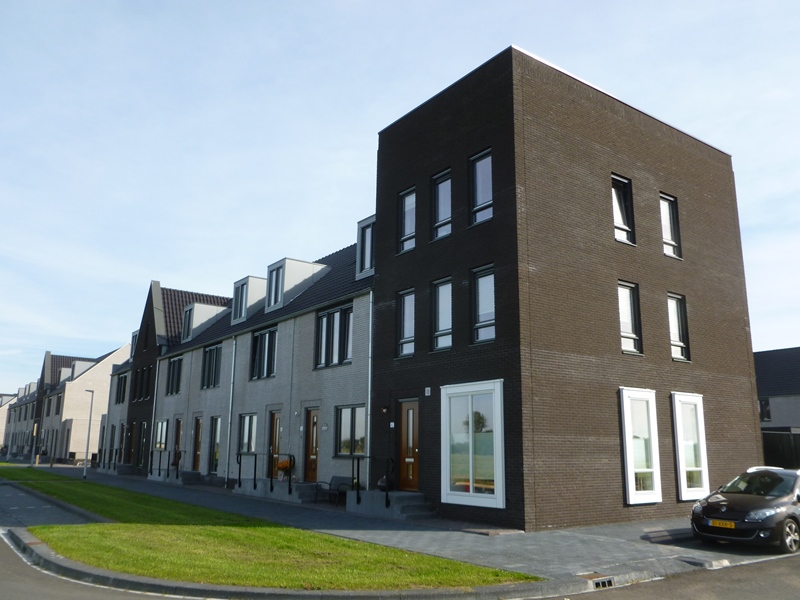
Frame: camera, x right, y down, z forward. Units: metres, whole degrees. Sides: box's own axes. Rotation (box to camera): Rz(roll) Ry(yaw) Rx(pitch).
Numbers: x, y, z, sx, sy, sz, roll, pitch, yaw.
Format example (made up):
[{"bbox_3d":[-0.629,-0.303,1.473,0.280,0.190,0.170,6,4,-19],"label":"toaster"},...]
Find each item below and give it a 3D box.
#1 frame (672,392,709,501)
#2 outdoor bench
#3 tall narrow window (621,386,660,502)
[{"bbox_3d":[7.510,3.794,16.796,1.280,2.660,0.180,9,-15,-35],"label":"frame"},{"bbox_3d":[-1.873,5.517,18.720,0.680,0.820,1.260,10,-15,-34],"label":"outdoor bench"},{"bbox_3d":[5.767,3.503,15.571,1.270,2.660,0.180,9,-15,-35],"label":"tall narrow window"}]

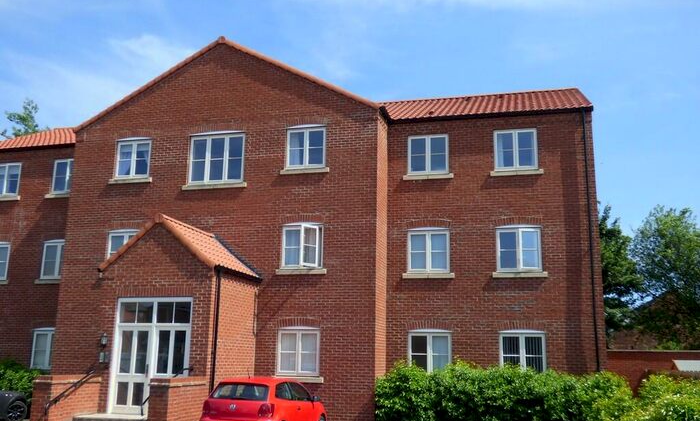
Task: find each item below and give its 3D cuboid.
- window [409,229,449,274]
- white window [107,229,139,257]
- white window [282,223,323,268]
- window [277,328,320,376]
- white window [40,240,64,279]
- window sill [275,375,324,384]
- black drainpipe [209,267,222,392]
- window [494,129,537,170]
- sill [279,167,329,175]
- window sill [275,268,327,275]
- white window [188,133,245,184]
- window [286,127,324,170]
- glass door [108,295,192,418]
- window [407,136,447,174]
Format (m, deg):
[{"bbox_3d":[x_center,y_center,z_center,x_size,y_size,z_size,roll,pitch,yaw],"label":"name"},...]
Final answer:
[{"bbox_3d":[2.190,1.108,18.406,1.141,1.248,0.100,-2,-13,14],"label":"window"},{"bbox_3d":[-6.497,1.149,19.330,1.135,1.248,0.100,-2,-13,14],"label":"white window"},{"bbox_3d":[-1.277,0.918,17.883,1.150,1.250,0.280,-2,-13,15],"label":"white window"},{"bbox_3d":[-1.330,3.695,17.381,1.138,1.147,0.100,-2,-13,15],"label":"window"},{"bbox_3d":[-9.336,1.581,21.460,1.150,1.250,0.120,-2,-13,15],"label":"white window"},{"bbox_3d":[-1.340,4.360,17.172,1.380,0.140,0.170,-2,-13,15],"label":"window sill"},{"bbox_3d":[-3.091,3.229,15.234,0.090,3.800,0.090,-2,-13,15],"label":"black drainpipe"},{"bbox_3d":[4.556,-1.643,18.314,1.150,1.150,0.120,-2,-13,15],"label":"window"},{"bbox_3d":[-1.225,-1.058,18.346,1.378,0.140,0.160,-2,-13,14],"label":"sill"},{"bbox_3d":[-1.303,1.628,17.788,1.415,0.150,0.160,-2,-13,15],"label":"window sill"},{"bbox_3d":[-3.831,-1.476,19.239,1.696,1.385,0.100,-2,-13,15],"label":"white window"},{"bbox_3d":[-1.222,-1.732,18.592,1.138,1.147,0.100,-2,-13,15],"label":"window"},{"bbox_3d":[-4.611,3.350,15.452,1.966,2.655,0.100,-2,-13,15],"label":"glass door"},{"bbox_3d":[2.236,-1.561,18.940,1.150,1.150,0.120,-2,-13,15],"label":"window"}]

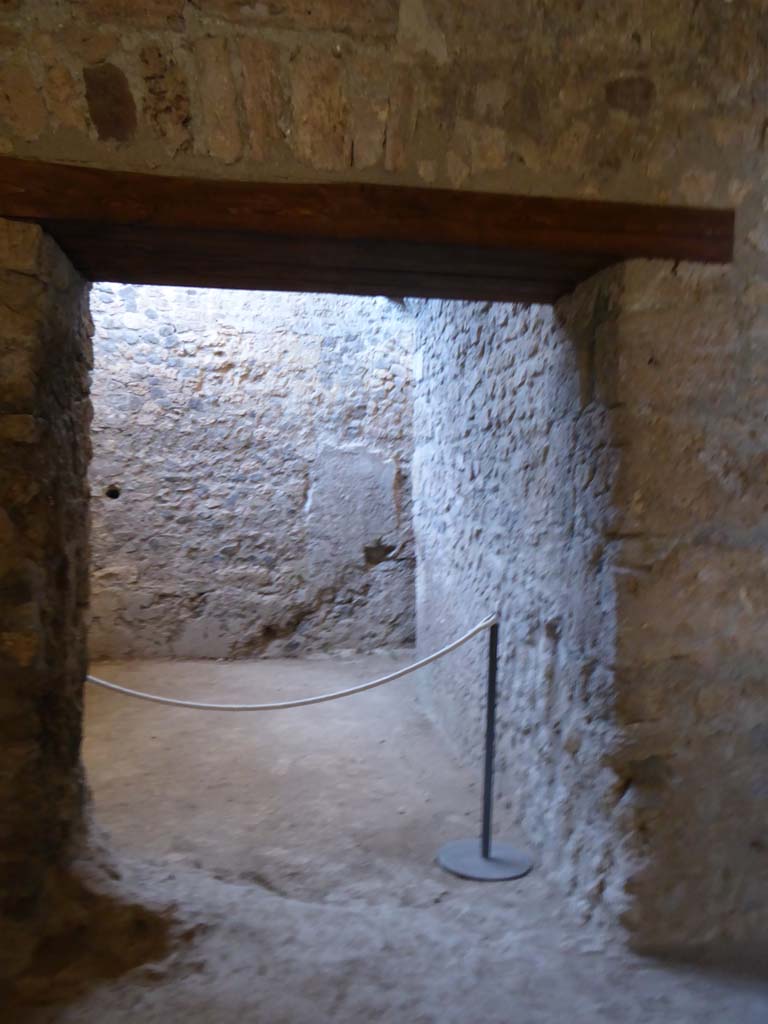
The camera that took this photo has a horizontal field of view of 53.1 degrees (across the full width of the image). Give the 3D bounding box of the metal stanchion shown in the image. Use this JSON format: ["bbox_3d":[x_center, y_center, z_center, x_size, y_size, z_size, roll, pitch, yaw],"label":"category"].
[{"bbox_3d":[0.419,0.913,3.075,0.376,0.957,0.376,3,-1,0],"label":"metal stanchion"}]

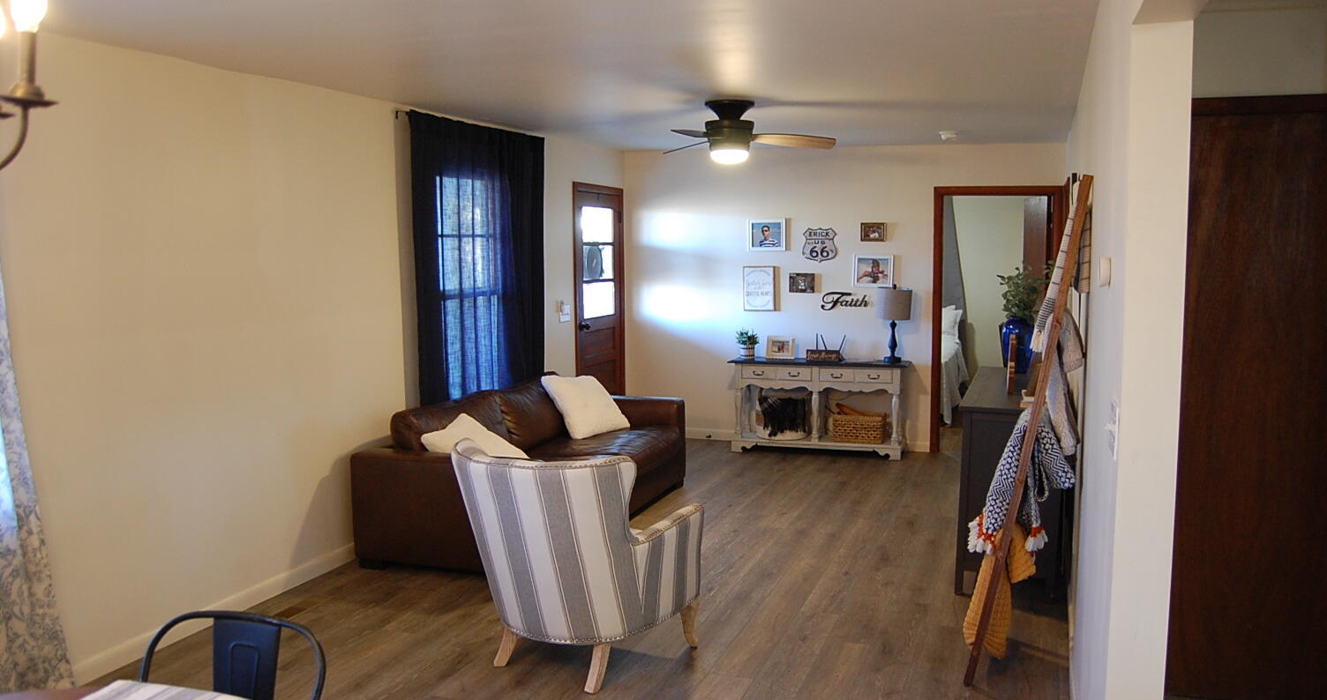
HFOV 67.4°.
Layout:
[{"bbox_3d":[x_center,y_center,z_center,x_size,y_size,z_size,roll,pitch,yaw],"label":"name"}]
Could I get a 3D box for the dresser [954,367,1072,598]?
[{"bbox_3d":[1.891,0.643,5.316,0.490,0.905,1.630,2,6,21],"label":"dresser"}]

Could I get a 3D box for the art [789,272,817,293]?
[{"bbox_3d":[1.130,-0.545,8.102,0.215,0.165,0.030,2,7,18],"label":"art"}]

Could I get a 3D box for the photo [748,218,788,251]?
[{"bbox_3d":[0.855,-0.943,8.170,0.309,0.262,0.028,1,6,17],"label":"photo"}]

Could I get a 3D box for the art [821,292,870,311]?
[{"bbox_3d":[1.471,-0.393,8.037,0.386,0.156,0.020,1,6,17],"label":"art"}]

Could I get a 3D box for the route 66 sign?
[{"bbox_3d":[1.268,-0.848,8.053,0.285,0.275,0.020,1,6,17],"label":"route 66 sign"}]

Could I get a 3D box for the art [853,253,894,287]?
[{"bbox_3d":[1.674,-0.626,7.918,0.330,0.260,0.030,2,7,18],"label":"art"}]

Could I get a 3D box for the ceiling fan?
[{"bbox_3d":[0.486,-1.229,5.656,1.080,0.341,1.160,-1,6,-6],"label":"ceiling fan"}]

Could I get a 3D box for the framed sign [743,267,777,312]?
[{"bbox_3d":[0.794,-0.504,8.235,0.265,0.369,0.030,1,6,17],"label":"framed sign"}]

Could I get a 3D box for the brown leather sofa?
[{"bbox_3d":[-0.725,0.643,6.110,1.060,0.810,2.310,2,7,18],"label":"brown leather sofa"}]

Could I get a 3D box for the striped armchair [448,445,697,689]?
[{"bbox_3d":[-0.332,0.808,3.983,0.800,0.880,0.770,3,7,33],"label":"striped armchair"}]

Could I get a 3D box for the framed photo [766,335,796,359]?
[{"bbox_3d":[0.945,-0.019,7.989,0.230,0.185,0.050,2,0,18],"label":"framed photo"}]

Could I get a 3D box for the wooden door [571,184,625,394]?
[{"bbox_3d":[-0.519,-0.254,8.182,0.070,2.120,0.950,2,6,21],"label":"wooden door"}]

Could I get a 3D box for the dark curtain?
[{"bbox_3d":[-1.115,-0.266,6.343,0.100,2.300,1.570,2,6,21],"label":"dark curtain"}]

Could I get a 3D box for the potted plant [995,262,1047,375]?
[{"bbox_3d":[2.065,-0.184,5.682,0.340,0.620,0.340,2,7,21],"label":"potted plant"}]

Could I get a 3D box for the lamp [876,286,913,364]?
[{"bbox_3d":[1.800,-0.194,7.740,0.270,0.600,0.270,2,7,18],"label":"lamp"}]

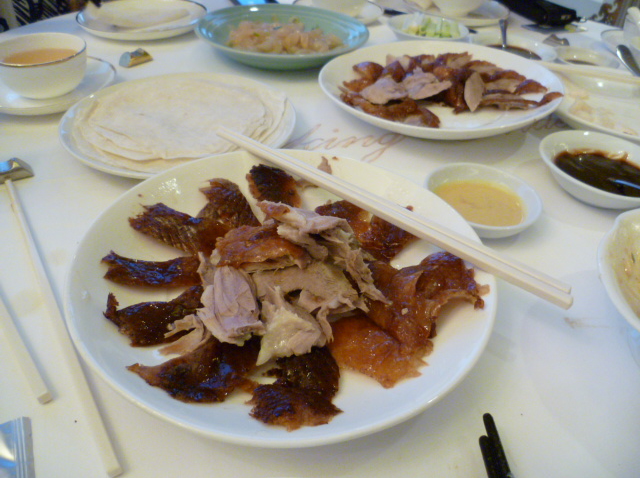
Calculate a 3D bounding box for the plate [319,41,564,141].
[{"bbox_3d":[0.127,-0.162,0.565,0.255,0.029,0.255,1,38,-1],"label":"plate"}]

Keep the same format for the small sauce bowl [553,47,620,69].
[{"bbox_3d":[0.333,-0.217,0.653,0.076,0.022,0.076,3,38,0],"label":"small sauce bowl"}]

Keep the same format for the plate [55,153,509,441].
[{"bbox_3d":[-0.021,0.020,0.325,0.249,0.029,0.249,3,38,0],"label":"plate"}]

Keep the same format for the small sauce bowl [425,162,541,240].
[{"bbox_3d":[0.121,-0.025,0.395,0.086,0.024,0.086,3,38,0],"label":"small sauce bowl"}]

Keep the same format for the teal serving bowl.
[{"bbox_3d":[-0.047,-0.257,0.667,0.215,0.034,0.215,2,38,-2],"label":"teal serving bowl"}]

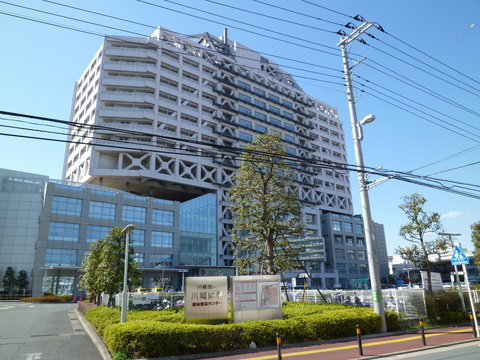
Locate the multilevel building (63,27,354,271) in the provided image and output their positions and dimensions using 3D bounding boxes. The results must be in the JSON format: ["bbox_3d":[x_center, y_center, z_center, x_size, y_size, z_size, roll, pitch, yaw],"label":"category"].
[{"bbox_3d":[-2.105,-0.965,113.507,94.000,69.000,32.000,11,-20,-37],"label":"multilevel building"}]

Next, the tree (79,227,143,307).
[{"bbox_3d":[-6.900,4.957,18.444,3.400,4.950,3.400,8,-18,-29],"label":"tree"}]

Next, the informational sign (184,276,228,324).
[{"bbox_3d":[-1.087,4.269,11.413,1.550,2.100,0.250,9,-19,-32],"label":"informational sign"}]

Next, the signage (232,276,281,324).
[{"bbox_3d":[0.642,4.464,12.226,2.050,2.100,0.250,9,-19,-32],"label":"signage"}]

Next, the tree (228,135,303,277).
[{"bbox_3d":[1.428,2.127,18.059,4.000,9.800,4.000,-1,-16,0],"label":"tree"}]

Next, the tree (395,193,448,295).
[{"bbox_3d":[9.378,3.739,17.881,2.800,6.250,2.800,8,-18,-29],"label":"tree"}]

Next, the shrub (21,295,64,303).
[{"bbox_3d":[-22.935,13.794,40.474,4.900,0.950,1.700,11,-20,-37],"label":"shrub"}]

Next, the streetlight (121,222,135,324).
[{"bbox_3d":[-4.173,3.654,12.637,0.350,4.100,1.600,9,-19,-32],"label":"streetlight"}]

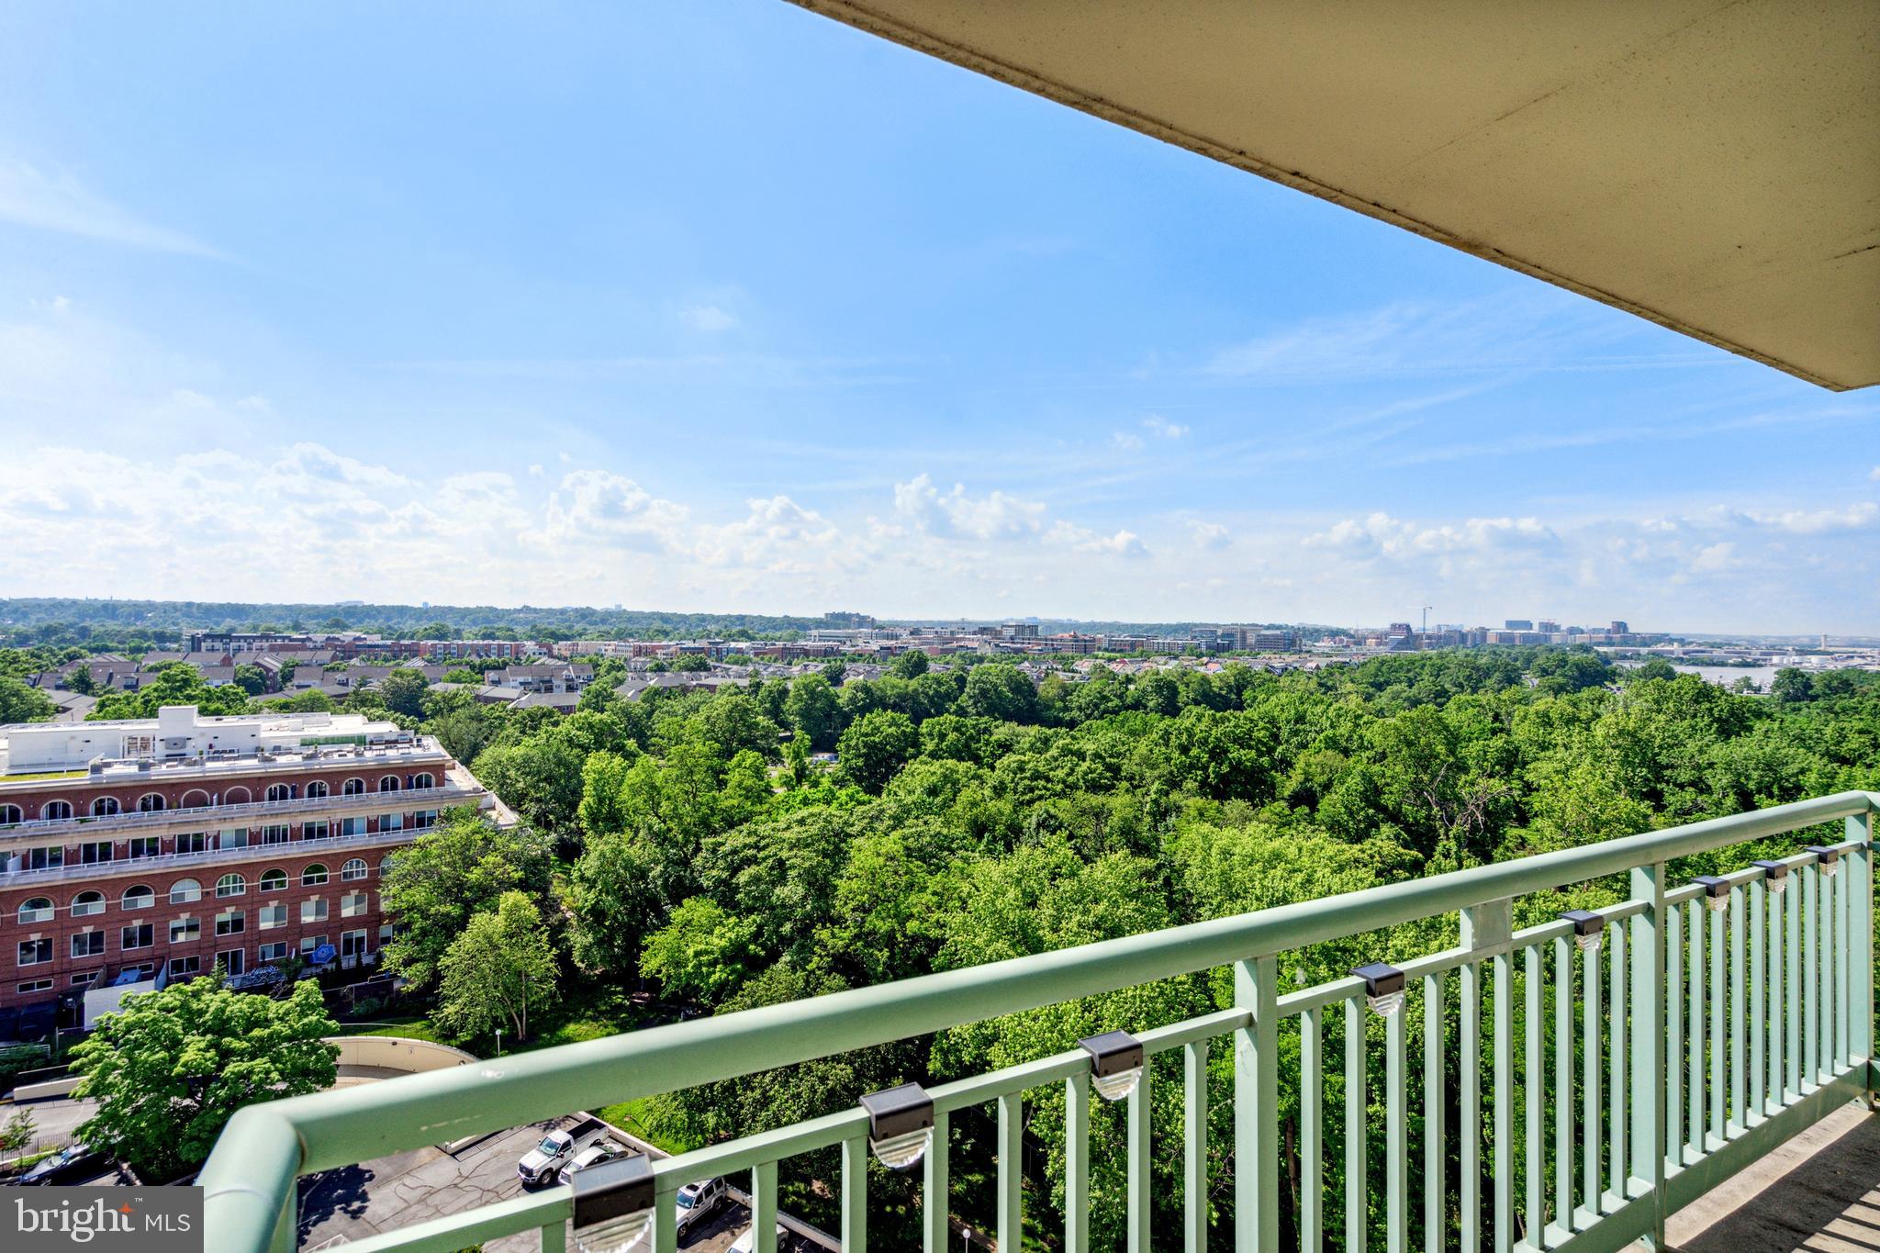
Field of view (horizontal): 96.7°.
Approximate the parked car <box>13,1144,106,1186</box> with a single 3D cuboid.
[{"bbox_3d":[-55.380,34.290,53.750,1.850,1.480,4.850,0,0,41],"label":"parked car"}]

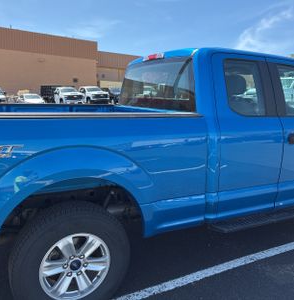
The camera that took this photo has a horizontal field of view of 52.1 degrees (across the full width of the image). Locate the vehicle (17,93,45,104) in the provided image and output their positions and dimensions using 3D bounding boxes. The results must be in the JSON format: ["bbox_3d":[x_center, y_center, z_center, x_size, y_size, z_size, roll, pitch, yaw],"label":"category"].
[{"bbox_3d":[-10.581,-4.408,27.346,1.850,1.430,4.750,-5,13,-32],"label":"vehicle"}]

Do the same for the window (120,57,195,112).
[{"bbox_3d":[0.052,-0.674,3.122,0.080,0.485,1.550,4,8,-29],"label":"window"}]

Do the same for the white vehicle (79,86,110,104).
[{"bbox_3d":[-5.998,-5.639,31.128,2.060,1.920,5.800,-5,13,-32],"label":"white vehicle"}]

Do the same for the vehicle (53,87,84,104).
[{"bbox_3d":[-8.119,-5.259,29.731,2.060,1.950,5.800,-5,13,-32],"label":"vehicle"}]

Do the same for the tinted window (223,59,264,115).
[{"bbox_3d":[0.854,-0.535,2.630,0.430,0.480,0.050,-4,-1,-28],"label":"tinted window"}]

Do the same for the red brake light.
[{"bbox_3d":[0.061,-0.955,3.074,0.055,0.050,0.340,-4,12,-28],"label":"red brake light"}]

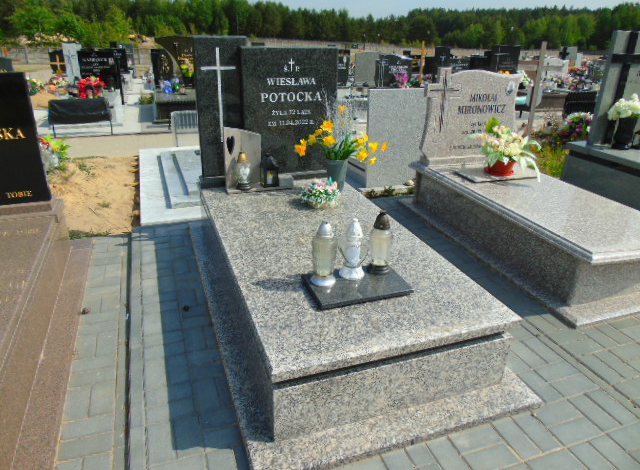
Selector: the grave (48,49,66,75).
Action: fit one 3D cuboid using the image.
[{"bbox_3d":[-6.713,-4.430,11.921,0.495,0.618,0.120,-7,25,-18],"label":"grave"}]

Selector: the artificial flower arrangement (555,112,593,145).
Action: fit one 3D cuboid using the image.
[{"bbox_3d":[2.916,-1.219,5.316,0.350,0.350,0.330,-7,25,-18],"label":"artificial flower arrangement"}]

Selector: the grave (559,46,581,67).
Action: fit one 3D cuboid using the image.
[{"bbox_3d":[9.684,-6.902,17.922,0.879,0.762,0.150,-7,25,-18],"label":"grave"}]

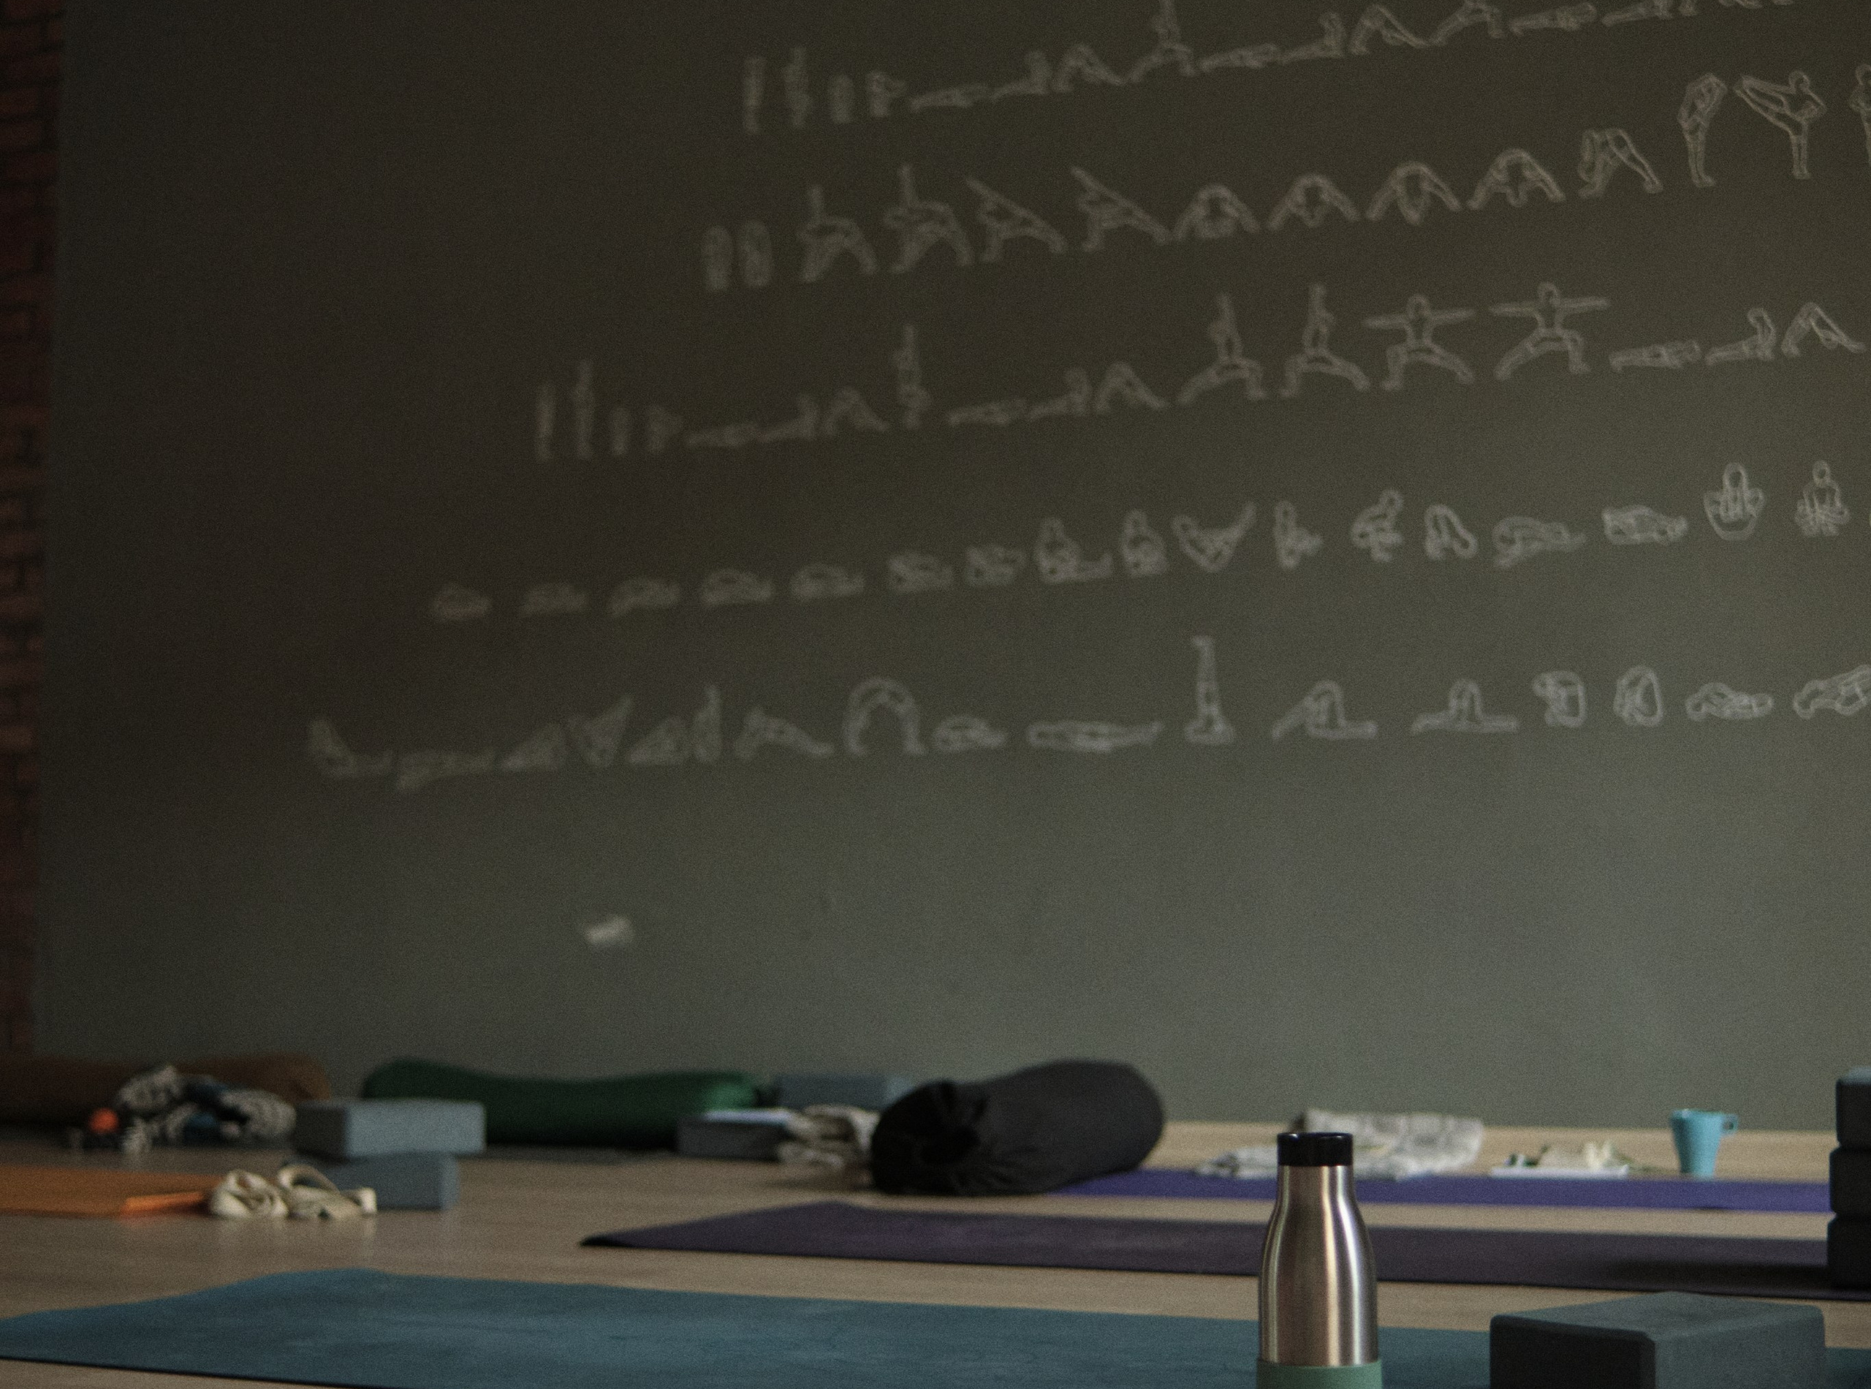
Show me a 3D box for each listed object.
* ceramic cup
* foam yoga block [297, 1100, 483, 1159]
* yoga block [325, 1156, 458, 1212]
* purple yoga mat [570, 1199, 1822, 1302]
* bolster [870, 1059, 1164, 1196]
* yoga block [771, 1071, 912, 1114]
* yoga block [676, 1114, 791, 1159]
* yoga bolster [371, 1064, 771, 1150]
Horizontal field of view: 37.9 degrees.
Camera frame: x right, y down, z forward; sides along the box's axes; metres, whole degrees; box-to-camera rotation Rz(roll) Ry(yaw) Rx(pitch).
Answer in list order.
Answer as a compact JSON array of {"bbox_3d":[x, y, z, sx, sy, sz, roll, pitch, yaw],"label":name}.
[{"bbox_3d":[1.295,0.755,4.588,0.115,0.106,0.090,0,-6,0],"label":"ceramic cup"},{"bbox_3d":[-0.821,0.654,4.114,0.230,0.075,0.150,5,-8,-40],"label":"foam yoga block"},{"bbox_3d":[-0.825,0.722,4.045,0.230,0.075,0.150,0,-6,0],"label":"yoga block"},{"bbox_3d":[0.474,0.689,3.413,1.760,0.006,0.625,-3,-7,25],"label":"purple yoga mat"},{"bbox_3d":[0.146,0.718,4.570,0.200,0.190,0.610,-4,-7,32],"label":"bolster"},{"bbox_3d":[-0.174,0.781,5.367,0.230,0.075,0.150,-3,-6,23],"label":"yoga block"},{"bbox_3d":[-0.349,0.836,5.179,0.230,0.075,0.150,-3,-7,28],"label":"yoga block"},{"bbox_3d":[-0.741,0.818,5.457,0.740,0.160,0.200,-3,-6,21],"label":"yoga bolster"}]

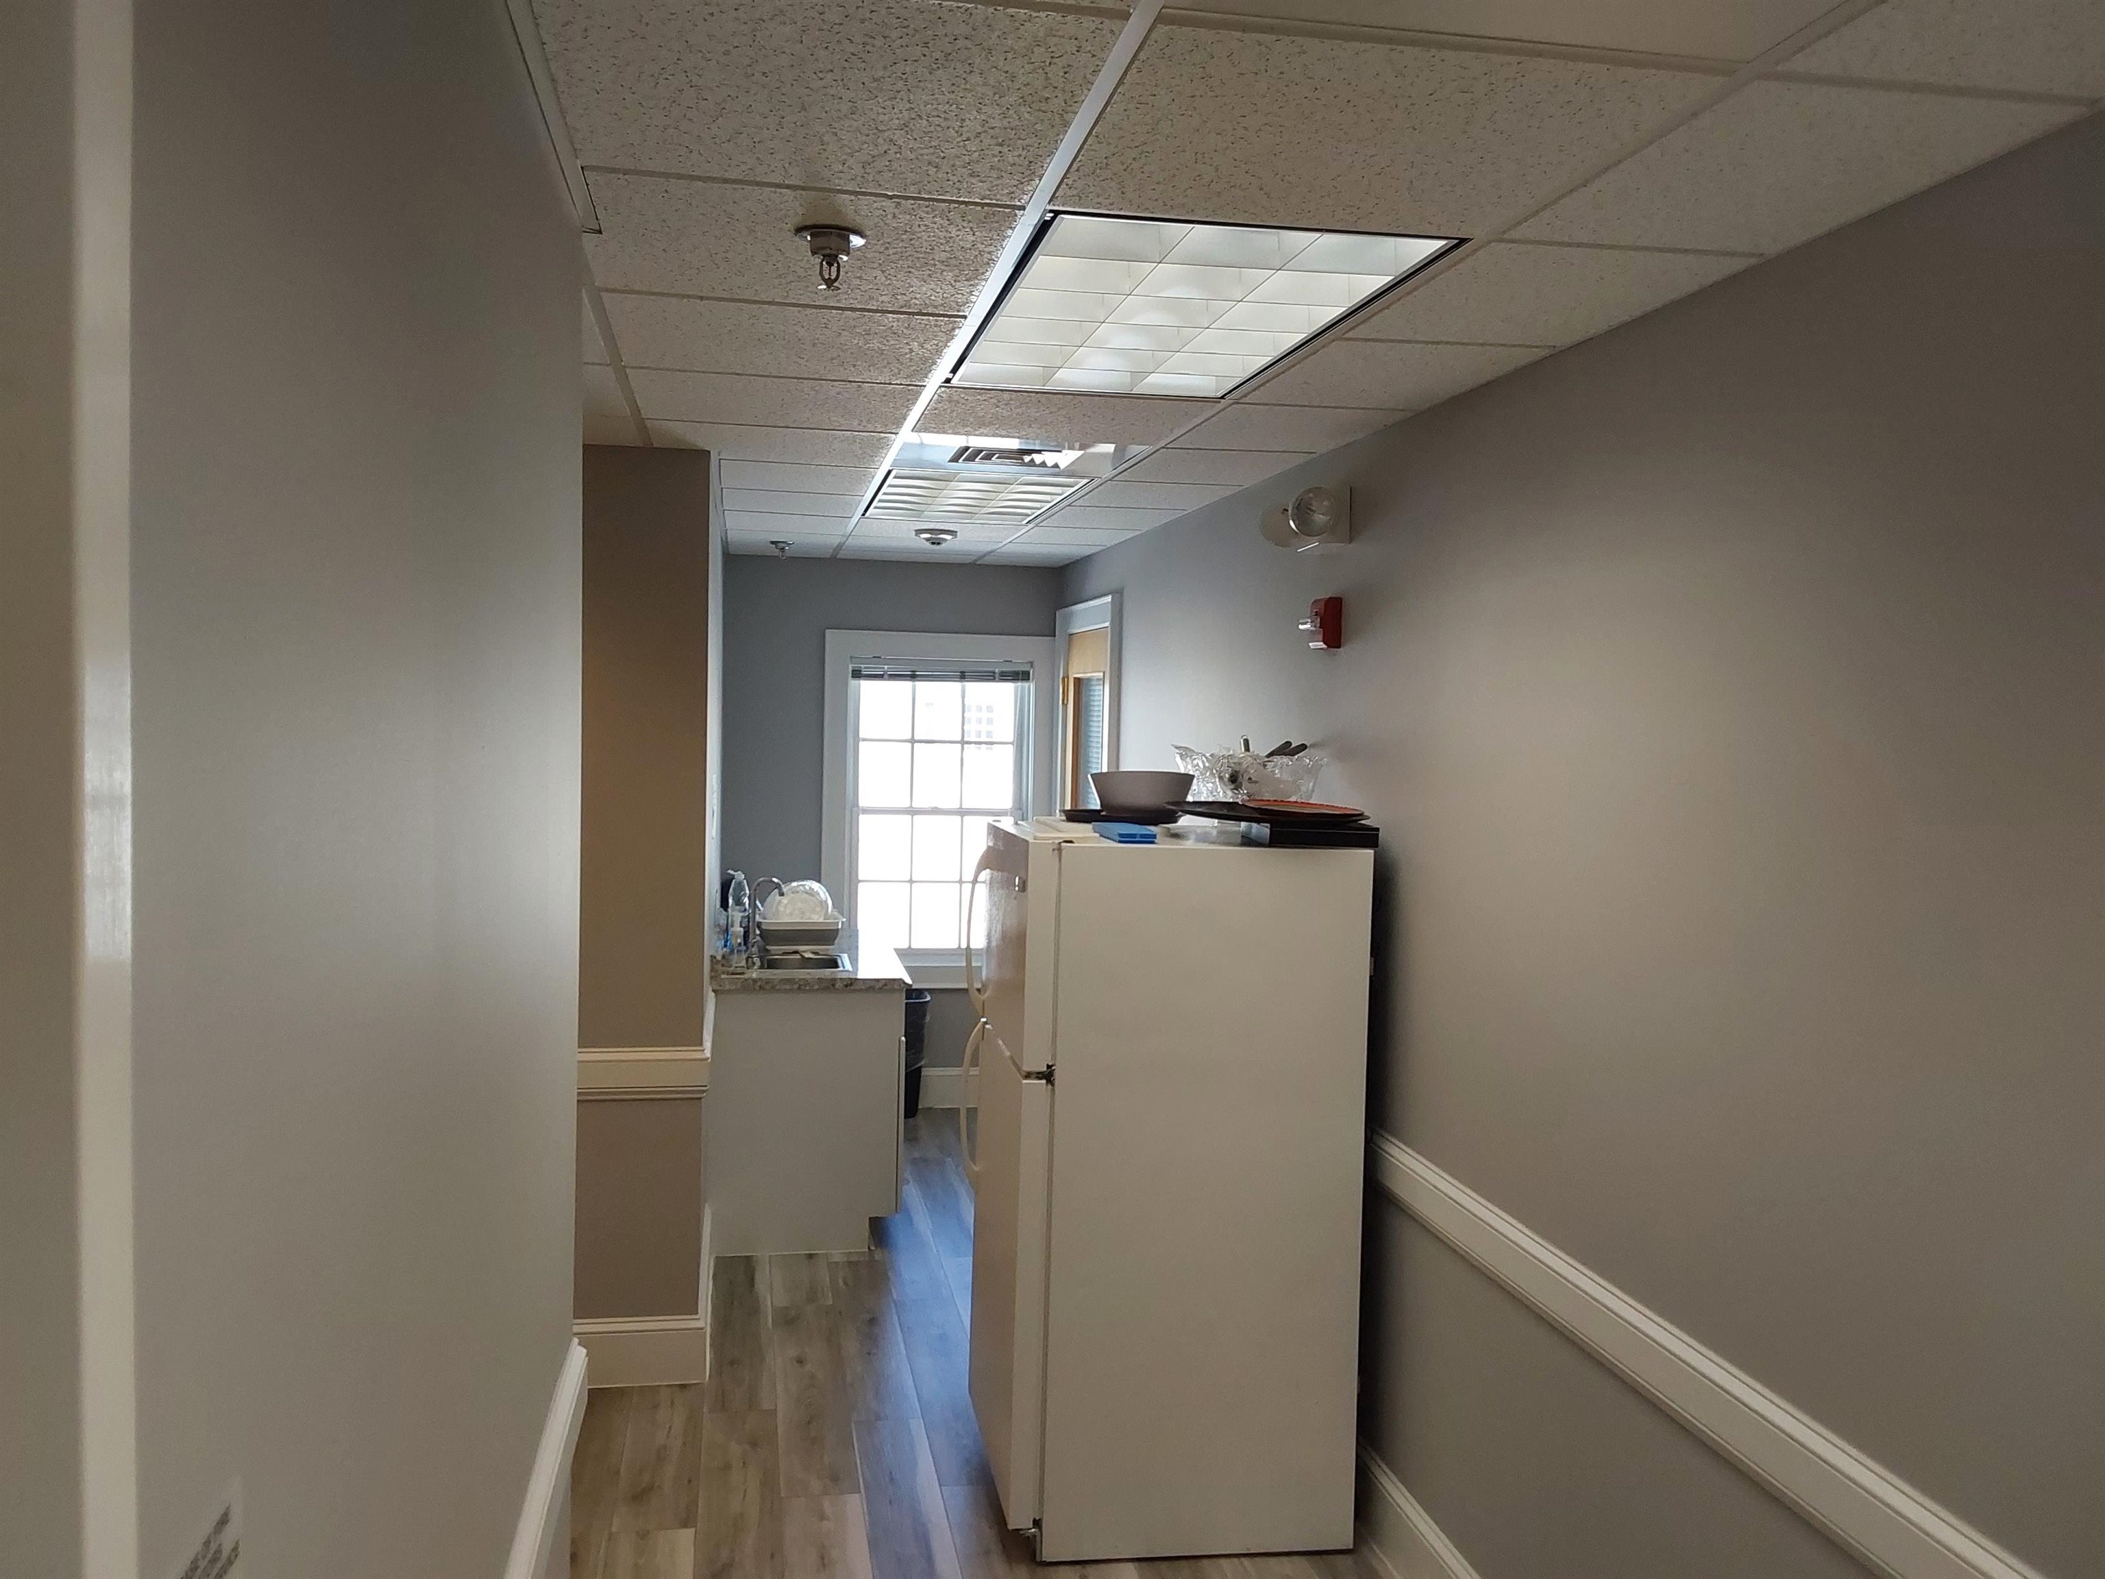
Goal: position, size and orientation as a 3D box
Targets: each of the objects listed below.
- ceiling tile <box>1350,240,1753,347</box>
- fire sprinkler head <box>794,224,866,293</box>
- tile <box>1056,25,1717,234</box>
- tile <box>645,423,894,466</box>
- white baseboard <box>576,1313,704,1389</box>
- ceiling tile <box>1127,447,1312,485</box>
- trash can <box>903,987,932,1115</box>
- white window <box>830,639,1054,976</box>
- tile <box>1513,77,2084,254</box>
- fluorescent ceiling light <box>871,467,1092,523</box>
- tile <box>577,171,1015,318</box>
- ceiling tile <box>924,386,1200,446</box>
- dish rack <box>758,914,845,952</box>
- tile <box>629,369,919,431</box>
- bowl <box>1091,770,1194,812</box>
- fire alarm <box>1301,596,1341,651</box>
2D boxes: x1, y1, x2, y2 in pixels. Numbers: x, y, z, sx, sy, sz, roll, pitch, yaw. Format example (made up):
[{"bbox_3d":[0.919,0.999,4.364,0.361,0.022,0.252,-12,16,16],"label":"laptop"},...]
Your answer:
[{"bbox_3d":[0.724,-0.759,2.618,0.393,0.020,0.602,1,2,-10],"label":"ceiling tile"},{"bbox_3d":[-0.303,-0.724,2.328,0.094,0.070,0.094,1,2,-10],"label":"fire sprinkler head"},{"bbox_3d":[0.335,-0.738,1.929,0.602,0.020,0.602,1,2,-10],"label":"tile"},{"bbox_3d":[-0.690,-0.860,4.218,0.602,0.022,0.602,1,3,-10],"label":"tile"},{"bbox_3d":[-1.064,1.452,4.384,0.355,0.177,0.022,1,3,-10],"label":"white baseboard"},{"bbox_3d":[0.398,-0.845,4.415,0.385,0.022,0.602,1,3,-10],"label":"ceiling tile"},{"bbox_3d":[-0.687,1.156,7.376,0.330,0.520,0.270,1,2,-10],"label":"trash can"},{"bbox_3d":[-0.499,0.094,7.514,1.015,1.560,0.100,1,3,-10],"label":"white window"},{"bbox_3d":[0.832,-0.731,2.019,0.393,0.020,0.602,1,2,-10],"label":"tile"},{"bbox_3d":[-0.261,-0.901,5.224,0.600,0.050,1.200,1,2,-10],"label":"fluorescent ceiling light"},{"bbox_3d":[-0.373,-0.773,2.420,0.602,0.020,0.602,1,2,-10],"label":"tile"},{"bbox_3d":[0.018,-0.823,3.727,0.602,0.022,0.602,1,3,-10],"label":"ceiling tile"},{"bbox_3d":[-0.924,0.517,6.205,0.310,0.120,0.360,1,2,-10],"label":"dish rack"},{"bbox_3d":[-0.590,-0.829,3.618,0.602,0.020,0.602,1,2,-10],"label":"tile"},{"bbox_3d":[0.207,0.008,3.955,0.240,0.098,0.240,1,3,0],"label":"bowl"},{"bbox_3d":[0.620,-0.388,3.993,0.082,0.120,0.115,1,3,-10],"label":"fire alarm"}]

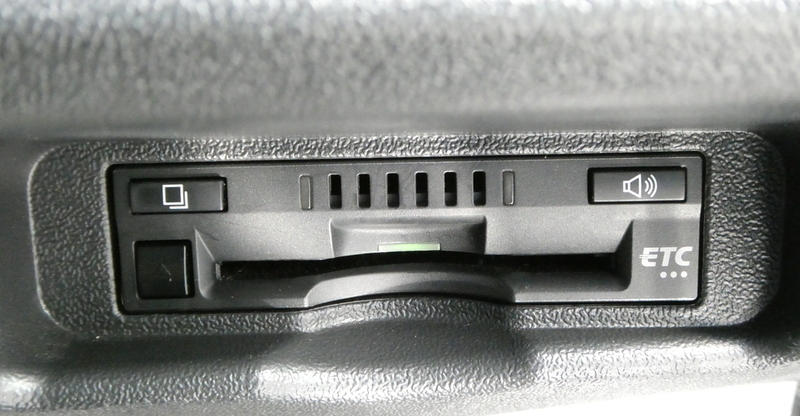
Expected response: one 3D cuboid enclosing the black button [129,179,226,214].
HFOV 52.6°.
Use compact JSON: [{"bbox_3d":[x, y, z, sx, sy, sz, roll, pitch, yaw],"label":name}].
[{"bbox_3d":[-0.029,-0.002,0.106,0.012,0.004,0.003,-1,7,1],"label":"black button"}]

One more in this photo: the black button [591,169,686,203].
[{"bbox_3d":[0.031,-0.003,0.105,0.012,0.004,0.003,-1,7,1],"label":"black button"}]

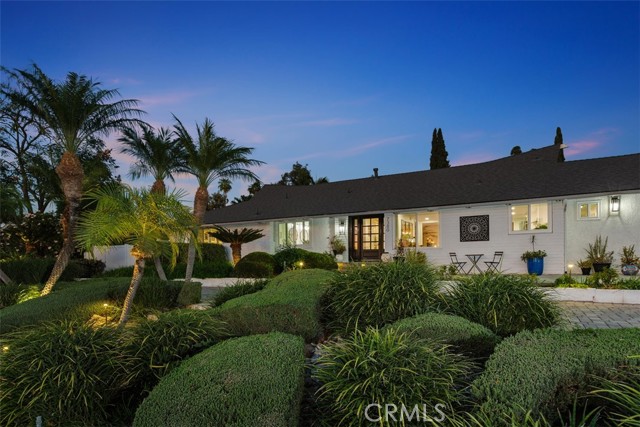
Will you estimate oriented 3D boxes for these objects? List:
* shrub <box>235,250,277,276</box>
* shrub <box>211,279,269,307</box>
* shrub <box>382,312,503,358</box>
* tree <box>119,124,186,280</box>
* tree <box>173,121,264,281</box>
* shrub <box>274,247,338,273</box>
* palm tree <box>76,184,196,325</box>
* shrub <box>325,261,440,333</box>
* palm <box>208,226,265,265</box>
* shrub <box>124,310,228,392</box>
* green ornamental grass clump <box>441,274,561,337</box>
[{"bbox_3d":[-2.763,2.198,14.700,1.850,1.130,1.750,0,-2,0],"label":"shrub"},{"bbox_3d":[-1.930,1.918,8.200,1.450,0.660,1.150,0,-2,0],"label":"shrub"},{"bbox_3d":[1.475,1.481,4.100,1.400,0.550,1.250,0,-2,0],"label":"shrub"},{"bbox_3d":[-4.732,-0.284,9.600,2.050,4.400,2.000,0,-2,0],"label":"tree"},{"bbox_3d":[-2.696,-0.313,8.800,2.300,4.400,2.200,0,-2,0],"label":"tree"},{"bbox_3d":[-0.571,1.990,14.300,2.600,1.200,1.700,-1,-2,25],"label":"shrub"},{"bbox_3d":[-3.151,0.704,5.800,2.050,2.400,2.000,0,-2,0],"label":"palm tree"},{"bbox_3d":[0.999,1.327,5.400,1.800,1.120,1.650,0,-2,0],"label":"shrub"},{"bbox_3d":[-3.831,1.560,15.500,2.500,1.950,2.400,0,-2,0],"label":"palm"},{"bbox_3d":[-1.594,1.501,3.700,1.150,0.850,1.100,0,-2,0],"label":"shrub"},{"bbox_3d":[2.672,1.362,5.000,1.750,0.920,1.600,0,-2,0],"label":"green ornamental grass clump"}]

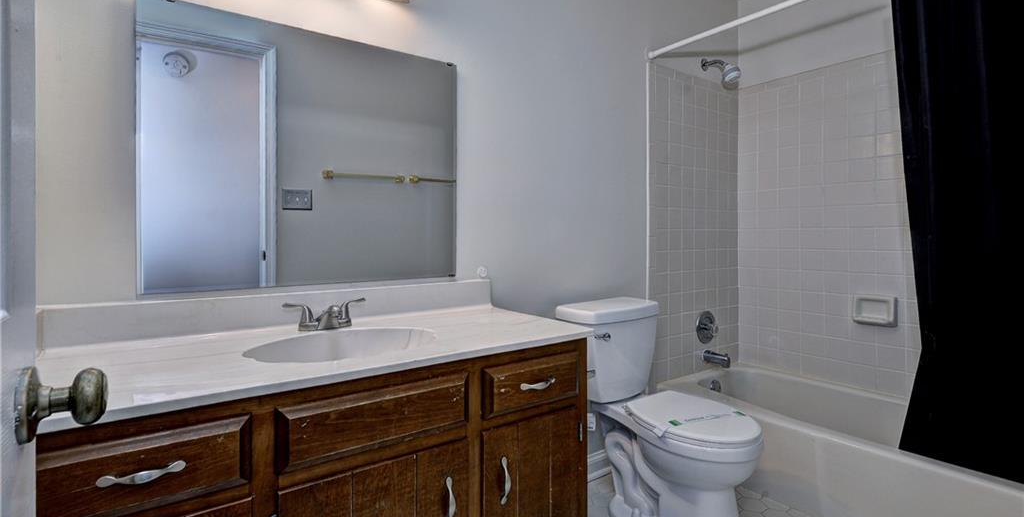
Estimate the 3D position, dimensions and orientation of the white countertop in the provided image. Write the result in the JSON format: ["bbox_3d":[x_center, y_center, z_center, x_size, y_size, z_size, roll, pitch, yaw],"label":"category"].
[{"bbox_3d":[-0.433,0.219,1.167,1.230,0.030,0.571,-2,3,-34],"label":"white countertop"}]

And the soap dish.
[{"bbox_3d":[1.698,0.243,2.131,0.045,0.129,0.161,-2,3,-34],"label":"soap dish"}]

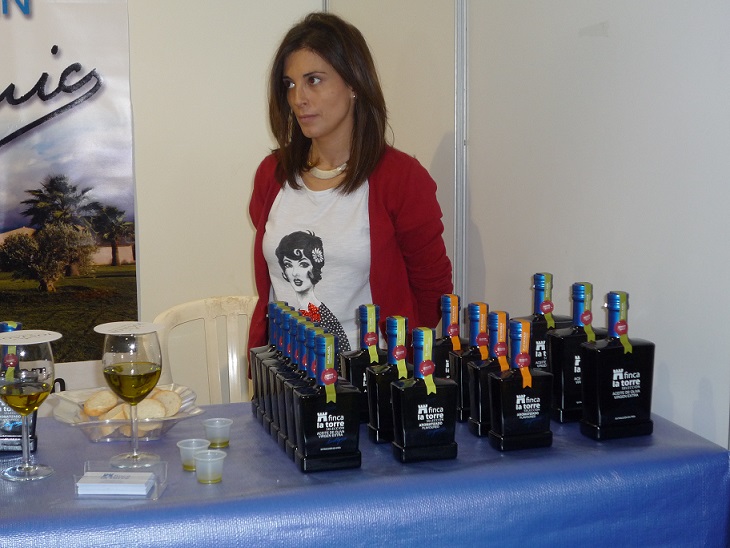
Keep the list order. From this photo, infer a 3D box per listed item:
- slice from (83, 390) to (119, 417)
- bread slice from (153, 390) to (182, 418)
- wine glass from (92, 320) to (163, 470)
[{"bbox_3d":[-0.395,0.195,1.800,0.052,0.014,0.044,-21,38,-5],"label":"slice"},{"bbox_3d":[-0.298,0.196,1.815,0.047,0.045,0.014,6,-15,-21],"label":"bread slice"},{"bbox_3d":[-0.316,0.165,1.638,0.087,0.186,0.087,0,8,0],"label":"wine glass"}]

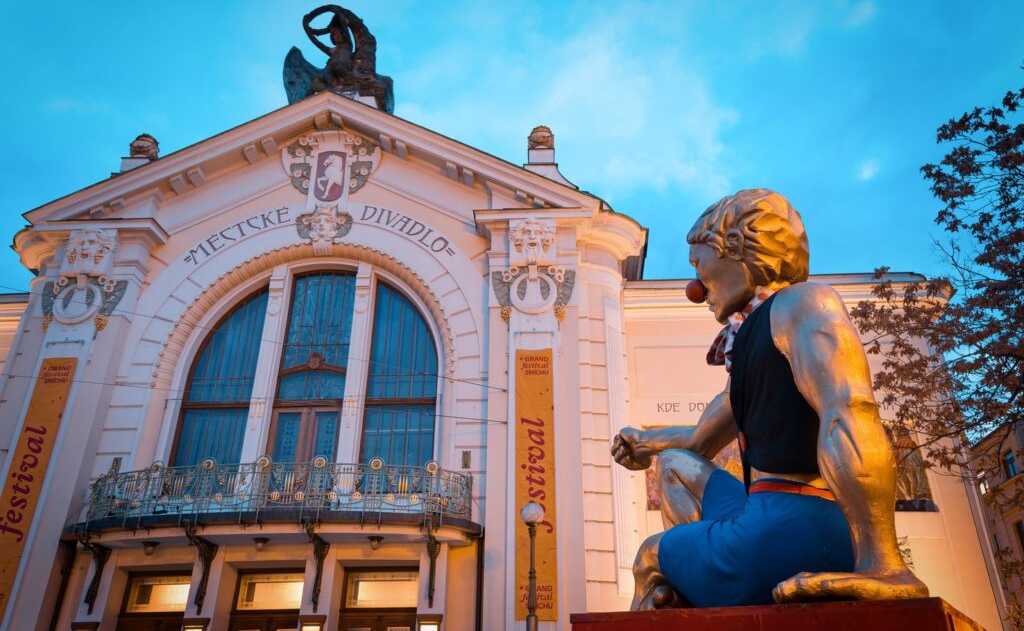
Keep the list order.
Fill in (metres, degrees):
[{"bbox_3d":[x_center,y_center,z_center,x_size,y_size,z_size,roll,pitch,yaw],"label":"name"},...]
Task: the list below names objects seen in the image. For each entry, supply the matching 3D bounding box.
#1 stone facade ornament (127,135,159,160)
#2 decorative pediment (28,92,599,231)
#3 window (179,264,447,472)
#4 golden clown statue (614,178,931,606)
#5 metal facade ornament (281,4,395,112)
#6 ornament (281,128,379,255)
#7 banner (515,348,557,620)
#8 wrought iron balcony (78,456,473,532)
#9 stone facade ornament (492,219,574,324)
[{"bbox_3d":[-10.325,-4.748,22.436,0.763,0.922,0.763,-1,-28,2],"label":"stone facade ornament"},{"bbox_3d":[-4.829,-3.835,20.287,13.877,3.864,1.224,-1,-28,2],"label":"decorative pediment"},{"bbox_3d":[-4.771,1.508,19.101,6.233,6.090,0.398,-1,-28,2],"label":"window"},{"bbox_3d":[1.991,0.560,6.788,2.180,3.910,2.050,-12,-30,22],"label":"golden clown statue"},{"bbox_3d":[-4.798,-7.311,22.813,3.100,4.325,1.908,-1,-28,2],"label":"metal facade ornament"},{"bbox_3d":[-4.808,-3.127,20.470,2.662,3.641,0.556,-1,-28,2],"label":"ornament"},{"bbox_3d":[0.474,3.232,16.240,0.819,5.644,0.048,-1,-28,2],"label":"banner"},{"bbox_3d":[-4.854,3.641,15.919,8.045,1.351,1.272,-1,-28,2],"label":"wrought iron balcony"},{"bbox_3d":[0.462,-1.079,18.291,1.852,2.767,0.445,-1,-28,2],"label":"stone facade ornament"}]

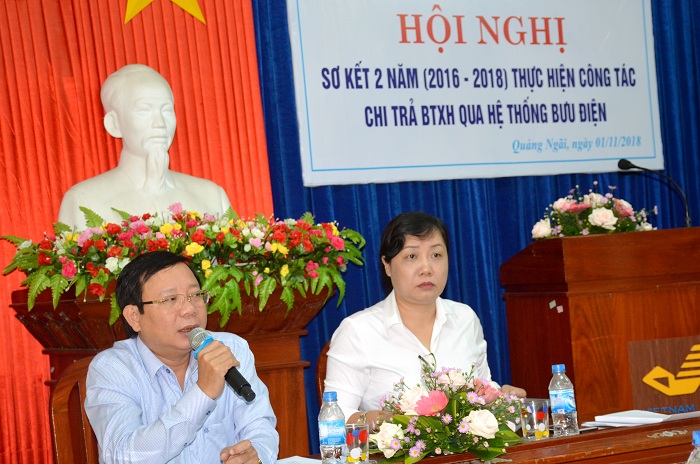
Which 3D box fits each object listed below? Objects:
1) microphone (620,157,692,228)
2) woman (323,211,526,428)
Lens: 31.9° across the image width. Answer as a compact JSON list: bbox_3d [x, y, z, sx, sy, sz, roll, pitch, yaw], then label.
[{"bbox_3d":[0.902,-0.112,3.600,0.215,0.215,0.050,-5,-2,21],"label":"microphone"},{"bbox_3d":[0.229,0.593,3.041,0.520,1.300,0.720,-4,-2,-26],"label":"woman"}]

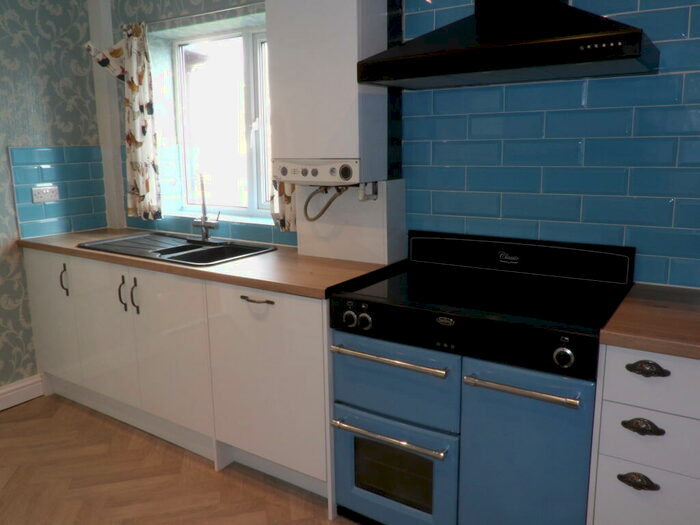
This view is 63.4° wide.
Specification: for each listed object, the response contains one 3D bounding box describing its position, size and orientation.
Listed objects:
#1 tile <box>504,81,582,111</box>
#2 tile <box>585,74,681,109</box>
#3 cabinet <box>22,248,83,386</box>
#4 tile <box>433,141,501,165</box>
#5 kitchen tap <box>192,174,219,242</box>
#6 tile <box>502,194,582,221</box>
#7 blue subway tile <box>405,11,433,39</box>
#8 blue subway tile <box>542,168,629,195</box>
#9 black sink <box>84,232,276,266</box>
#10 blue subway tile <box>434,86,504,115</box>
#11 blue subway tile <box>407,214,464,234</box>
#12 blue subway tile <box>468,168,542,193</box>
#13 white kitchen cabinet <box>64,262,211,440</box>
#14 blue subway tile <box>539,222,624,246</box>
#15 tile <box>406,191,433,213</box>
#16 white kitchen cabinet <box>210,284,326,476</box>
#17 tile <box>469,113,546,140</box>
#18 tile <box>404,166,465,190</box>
[{"bbox_3d":[0.717,-0.610,2.090,0.296,0.099,0.010,7,14,32],"label":"tile"},{"bbox_3d":[0.966,-0.582,1.931,0.296,0.099,0.010,7,14,32],"label":"tile"},{"bbox_3d":[-1.465,0.250,3.330,0.463,0.724,0.571,7,14,32],"label":"cabinet"},{"bbox_3d":[0.470,-0.436,2.268,0.300,0.100,0.010,6,13,34],"label":"tile"},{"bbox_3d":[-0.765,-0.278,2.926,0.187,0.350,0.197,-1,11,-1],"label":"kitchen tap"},{"bbox_3d":[0.728,-0.210,2.167,0.296,0.099,0.010,7,14,32],"label":"tile"},{"bbox_3d":[0.286,-0.975,2.343,0.135,0.100,0.010,6,13,32],"label":"blue subway tile"},{"bbox_3d":[0.842,-0.293,2.040,0.300,0.100,0.010,6,13,34],"label":"blue subway tile"},{"bbox_3d":[-0.893,0.005,2.887,1.000,0.180,0.500,6,13,32],"label":"black sink"},{"bbox_3d":[0.466,-0.635,2.229,0.300,0.100,0.010,6,13,34],"label":"blue subway tile"},{"bbox_3d":[0.365,-0.154,2.465,0.292,0.100,0.010,6,13,32],"label":"blue subway tile"},{"bbox_3d":[0.602,-0.325,2.226,0.296,0.099,0.010,7,14,32],"label":"blue subway tile"},{"bbox_3d":[-0.851,0.321,2.894,1.002,0.713,0.580,6,13,34],"label":"white kitchen cabinet"},{"bbox_3d":[0.875,-0.099,2.149,0.300,0.100,0.010,6,13,32],"label":"blue subway tile"},{"bbox_3d":[0.297,-0.263,2.486,0.135,0.100,0.010,6,13,32],"label":"tile"},{"bbox_3d":[-0.176,0.399,2.441,0.595,0.713,0.580,6,13,34],"label":"white kitchen cabinet"},{"bbox_3d":[0.611,-0.533,2.227,0.300,0.100,0.010,6,13,32],"label":"tile"},{"bbox_3d":[0.350,-0.353,2.387,0.296,0.099,0.010,7,14,32],"label":"tile"}]

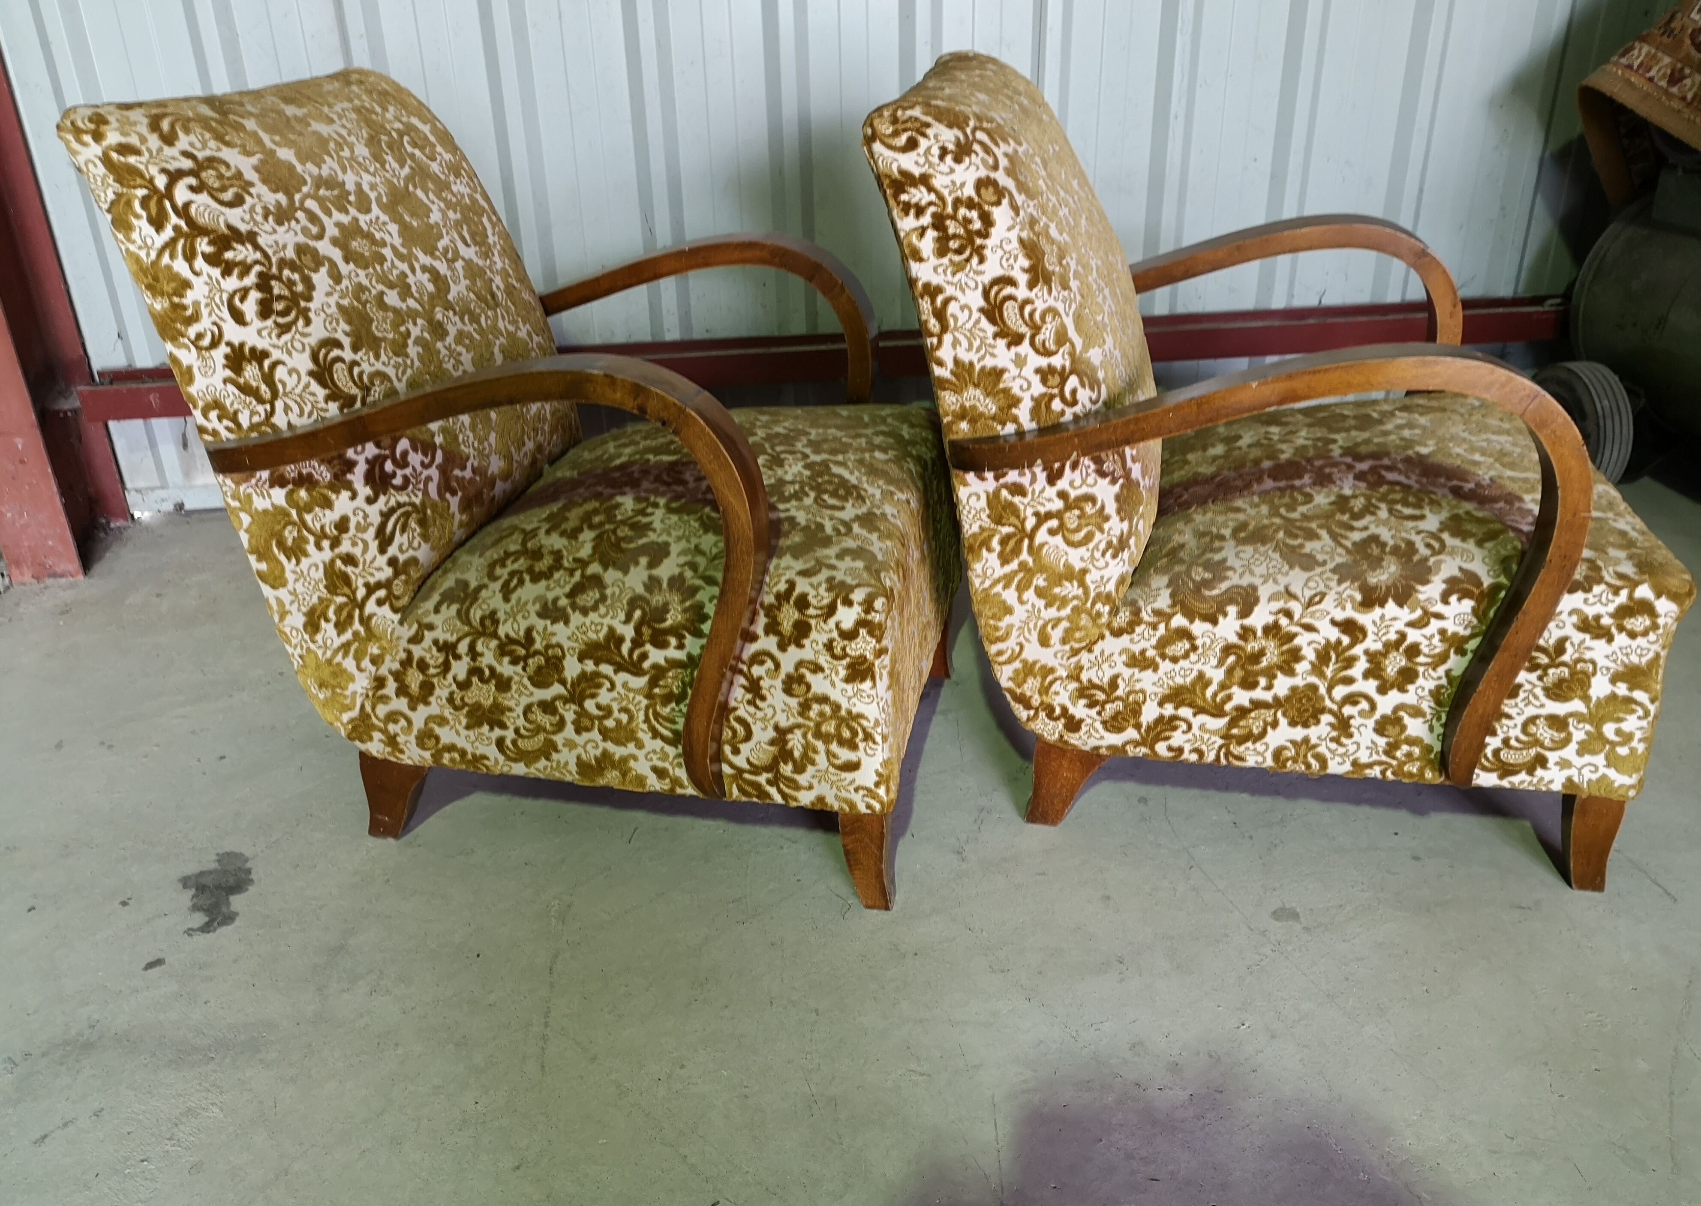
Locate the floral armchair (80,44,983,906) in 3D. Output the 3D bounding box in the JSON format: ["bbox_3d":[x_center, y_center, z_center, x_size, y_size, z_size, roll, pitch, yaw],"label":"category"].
[{"bbox_3d":[-0.304,-0.185,1.647,0.856,0.851,0.653,5,27,13],"label":"floral armchair"}]

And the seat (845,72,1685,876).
[{"bbox_3d":[0.501,-0.206,1.649,0.856,0.851,0.653,5,27,13],"label":"seat"}]

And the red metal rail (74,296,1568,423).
[{"bbox_3d":[0.053,-0.486,2.600,2.945,0.066,0.114,-4,27,-5],"label":"red metal rail"}]

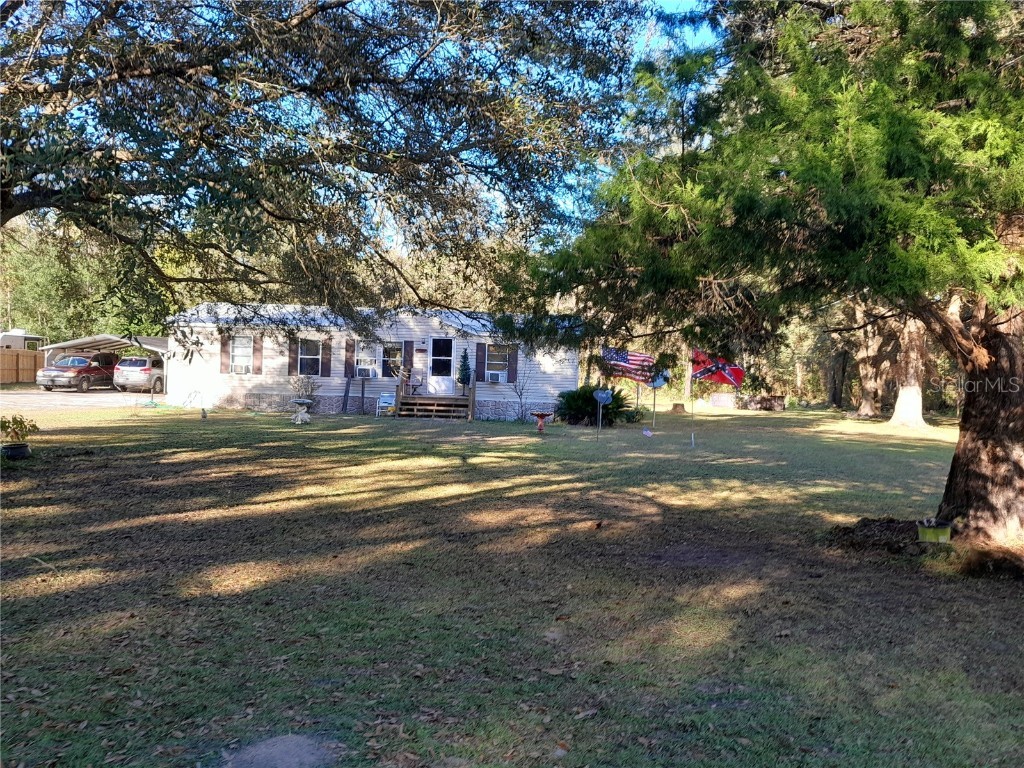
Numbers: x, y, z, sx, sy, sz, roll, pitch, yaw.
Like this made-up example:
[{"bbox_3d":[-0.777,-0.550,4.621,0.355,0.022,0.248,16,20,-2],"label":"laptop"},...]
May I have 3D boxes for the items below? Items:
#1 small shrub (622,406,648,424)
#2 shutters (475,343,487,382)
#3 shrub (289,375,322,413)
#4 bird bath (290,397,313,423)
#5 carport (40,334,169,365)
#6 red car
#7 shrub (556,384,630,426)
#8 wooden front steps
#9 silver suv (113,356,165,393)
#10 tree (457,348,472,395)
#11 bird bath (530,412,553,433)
[{"bbox_3d":[4.494,1.087,28.995,1.000,0.680,0.950,2,1,0],"label":"small shrub"},{"bbox_3d":[-1.097,-0.758,28.550,0.350,1.390,0.050,2,1,0],"label":"shutters"},{"bbox_3d":[-7.220,0.360,27.990,1.120,1.300,1.050,2,1,0],"label":"shrub"},{"bbox_3d":[-5.972,0.779,22.695,0.640,0.700,0.640,2,1,0],"label":"bird bath"},{"bbox_3d":[-18.583,-0.976,39.828,5.950,2.650,6.300,2,1,1],"label":"carport"},{"bbox_3d":[-20.079,-0.541,37.755,1.870,1.750,4.740,2,1,2],"label":"red car"},{"bbox_3d":[2.827,0.705,27.489,2.550,1.380,2.400,2,1,0],"label":"shrub"},{"bbox_3d":[-2.717,0.807,27.593,2.500,0.840,1.500,2,1,0],"label":"wooden front steps"},{"bbox_3d":[-17.422,-0.400,39.305,1.850,1.700,4.850,2,1,2],"label":"silver suv"},{"bbox_3d":[-1.658,-0.409,27.987,0.520,1.660,0.520,2,1,0],"label":"tree"},{"bbox_3d":[0.870,1.105,23.295,0.620,0.620,0.620,2,1,0],"label":"bird bath"}]

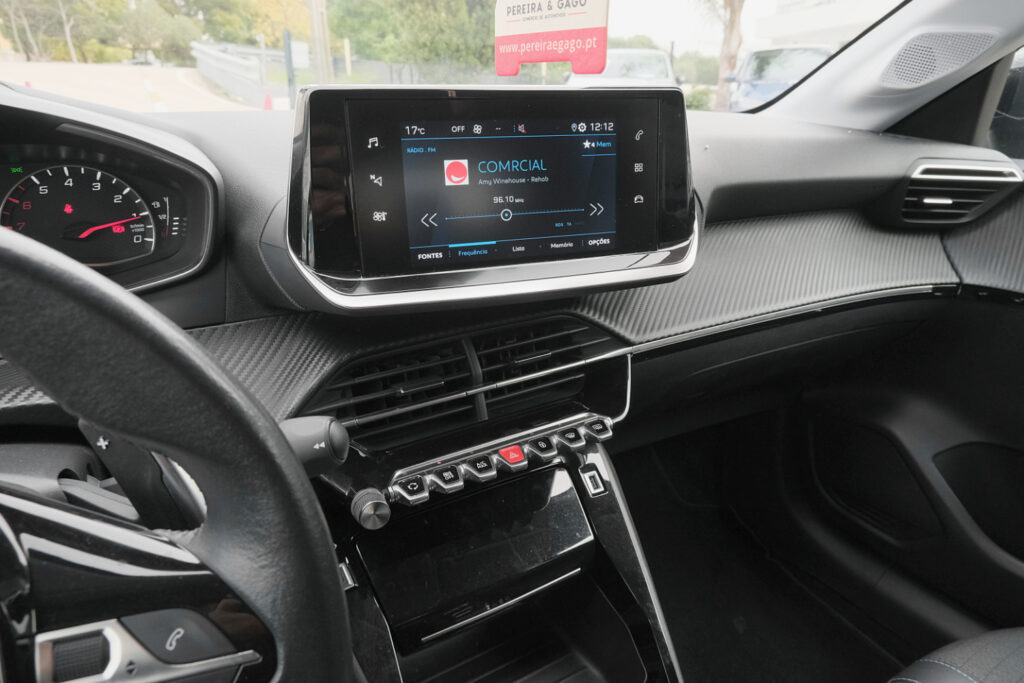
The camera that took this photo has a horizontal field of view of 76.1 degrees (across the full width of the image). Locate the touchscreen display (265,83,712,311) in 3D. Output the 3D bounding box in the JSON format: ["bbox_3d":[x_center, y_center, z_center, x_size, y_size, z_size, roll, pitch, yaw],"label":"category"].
[{"bbox_3d":[-0.002,-0.102,0.455,0.286,0.137,0.055,-8,15,-20],"label":"touchscreen display"}]

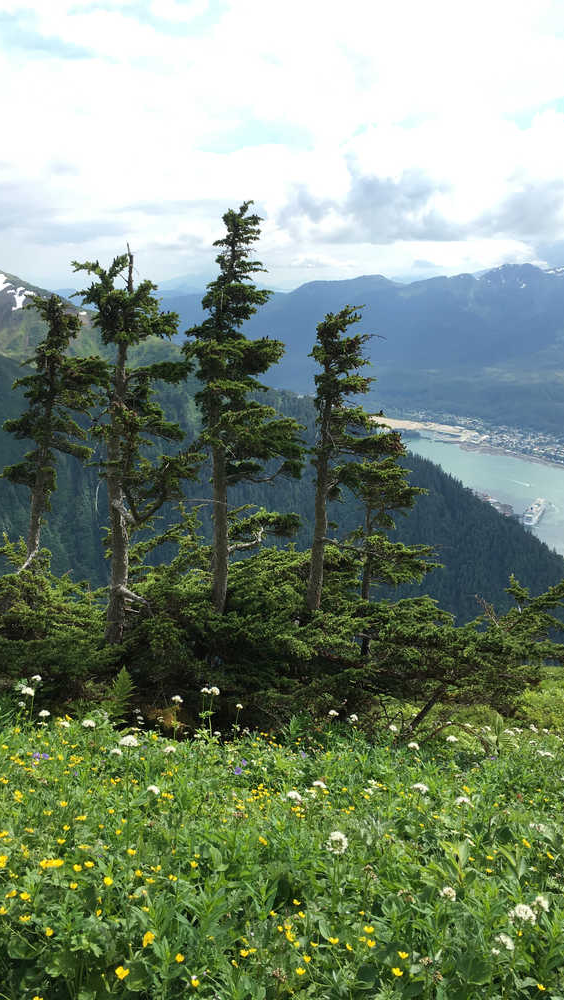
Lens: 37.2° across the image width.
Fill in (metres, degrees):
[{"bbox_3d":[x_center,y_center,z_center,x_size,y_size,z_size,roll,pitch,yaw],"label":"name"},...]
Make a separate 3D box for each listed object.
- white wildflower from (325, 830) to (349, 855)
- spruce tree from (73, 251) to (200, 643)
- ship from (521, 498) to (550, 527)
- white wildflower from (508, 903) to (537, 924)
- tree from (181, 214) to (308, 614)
[{"bbox_3d":[0.129,0.797,1.950,0.052,0.045,0.050,0,14,0],"label":"white wildflower"},{"bbox_3d":[-1.115,-0.217,6.443,0.930,3.181,0.900,0,14,0],"label":"spruce tree"},{"bbox_3d":[853.026,43.140,2823.648,34.000,43.000,255.000,7,16,26],"label":"ship"},{"bbox_3d":[0.459,0.790,1.600,0.054,0.034,0.050,0,14,0],"label":"white wildflower"},{"bbox_3d":[-0.311,-0.461,6.794,0.950,3.595,0.950,0,14,0],"label":"tree"}]

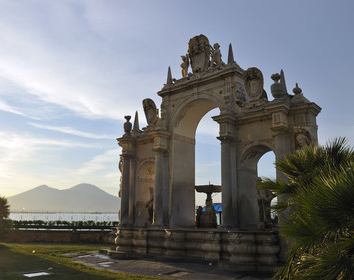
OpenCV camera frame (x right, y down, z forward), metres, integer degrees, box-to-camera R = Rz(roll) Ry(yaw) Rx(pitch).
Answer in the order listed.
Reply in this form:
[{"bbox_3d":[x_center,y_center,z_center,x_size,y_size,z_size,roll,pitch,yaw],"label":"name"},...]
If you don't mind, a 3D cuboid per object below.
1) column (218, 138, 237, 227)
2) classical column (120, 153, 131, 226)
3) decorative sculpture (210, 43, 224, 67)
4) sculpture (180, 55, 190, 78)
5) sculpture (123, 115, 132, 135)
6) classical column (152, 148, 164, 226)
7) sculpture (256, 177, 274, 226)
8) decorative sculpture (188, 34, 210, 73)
[{"bbox_3d":[1.831,1.534,12.098,0.473,3.325,0.473,-10,-17,39],"label":"column"},{"bbox_3d":[-2.415,2.354,15.536,0.473,3.325,0.473,0,-13,0],"label":"classical column"},{"bbox_3d":[1.746,-3.716,14.305,0.507,1.015,0.420,-10,-17,39],"label":"decorative sculpture"},{"bbox_3d":[0.373,-3.462,15.418,0.438,1.085,0.385,-10,-17,39],"label":"sculpture"},{"bbox_3d":[-2.442,-0.738,16.265,0.376,0.893,0.376,0,-13,0],"label":"sculpture"},{"bbox_3d":[-0.770,2.041,14.203,0.473,3.325,0.473,0,-13,0],"label":"classical column"},{"bbox_3d":[3.198,2.256,11.841,0.717,1.838,0.525,-10,-17,39],"label":"sculpture"},{"bbox_3d":[1.006,-3.954,14.991,0.910,1.698,0.385,-10,-17,39],"label":"decorative sculpture"}]

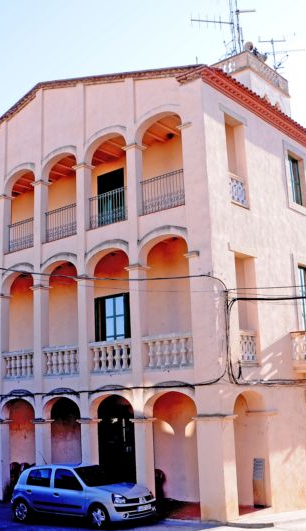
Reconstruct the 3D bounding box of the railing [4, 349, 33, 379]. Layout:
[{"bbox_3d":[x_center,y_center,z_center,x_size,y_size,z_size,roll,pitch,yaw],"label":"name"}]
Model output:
[{"bbox_3d":[-4.434,3.321,20.204,1.700,0.960,0.220,-12,-15,38],"label":"railing"}]

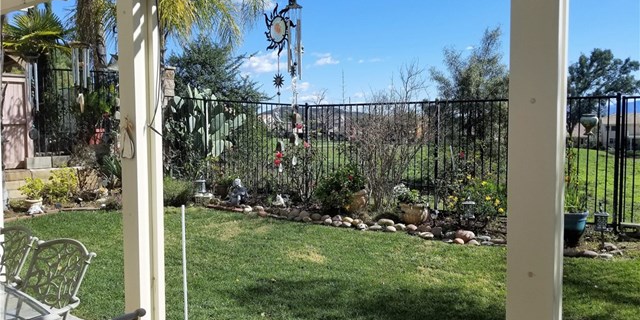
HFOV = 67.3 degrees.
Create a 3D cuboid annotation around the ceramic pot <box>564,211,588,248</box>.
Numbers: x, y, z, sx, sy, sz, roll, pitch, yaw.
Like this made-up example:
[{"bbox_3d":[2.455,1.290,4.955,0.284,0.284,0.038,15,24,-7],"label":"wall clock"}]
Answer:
[{"bbox_3d":[2.997,0.833,5.789,0.430,0.415,0.430,2,4,31],"label":"ceramic pot"}]

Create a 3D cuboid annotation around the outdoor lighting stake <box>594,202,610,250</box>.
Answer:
[{"bbox_3d":[3.357,0.786,5.685,0.150,0.575,0.150,2,4,31],"label":"outdoor lighting stake"}]

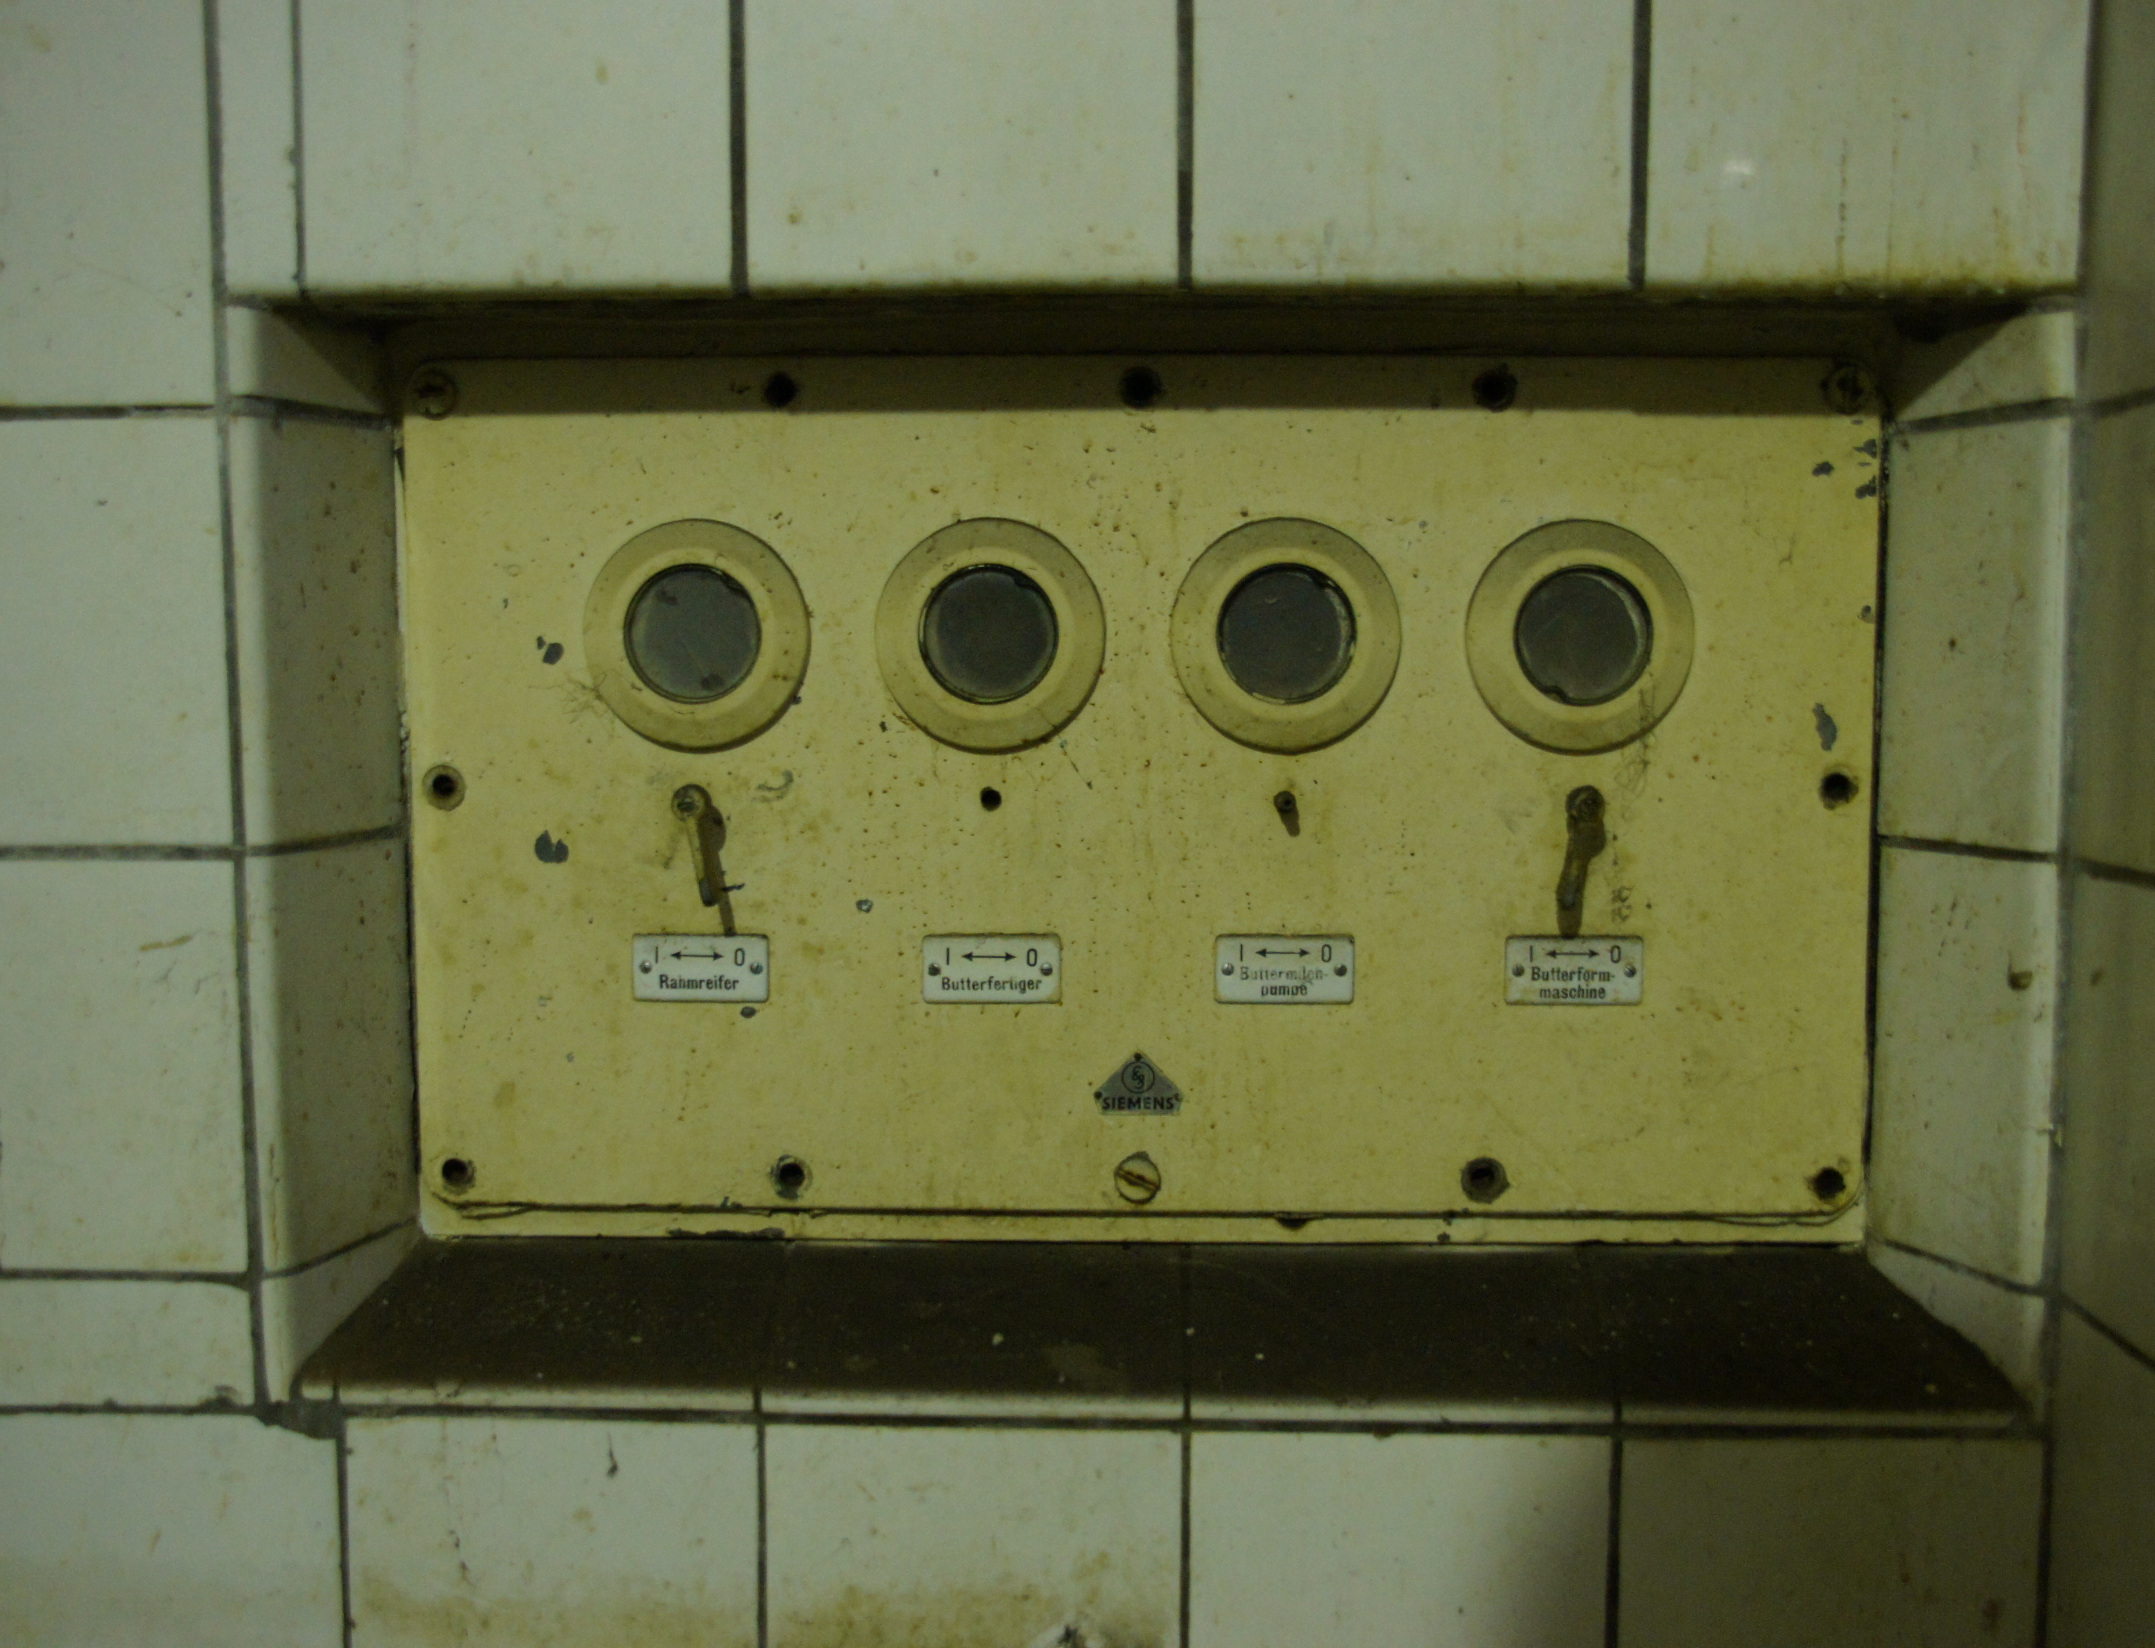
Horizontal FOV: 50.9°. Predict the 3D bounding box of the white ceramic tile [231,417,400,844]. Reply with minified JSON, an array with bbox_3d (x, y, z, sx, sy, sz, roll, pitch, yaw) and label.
[{"bbox_3d":[-0.273,-0.070,0.820,0.015,0.147,0.068,2,5,19],"label":"white ceramic tile"}]

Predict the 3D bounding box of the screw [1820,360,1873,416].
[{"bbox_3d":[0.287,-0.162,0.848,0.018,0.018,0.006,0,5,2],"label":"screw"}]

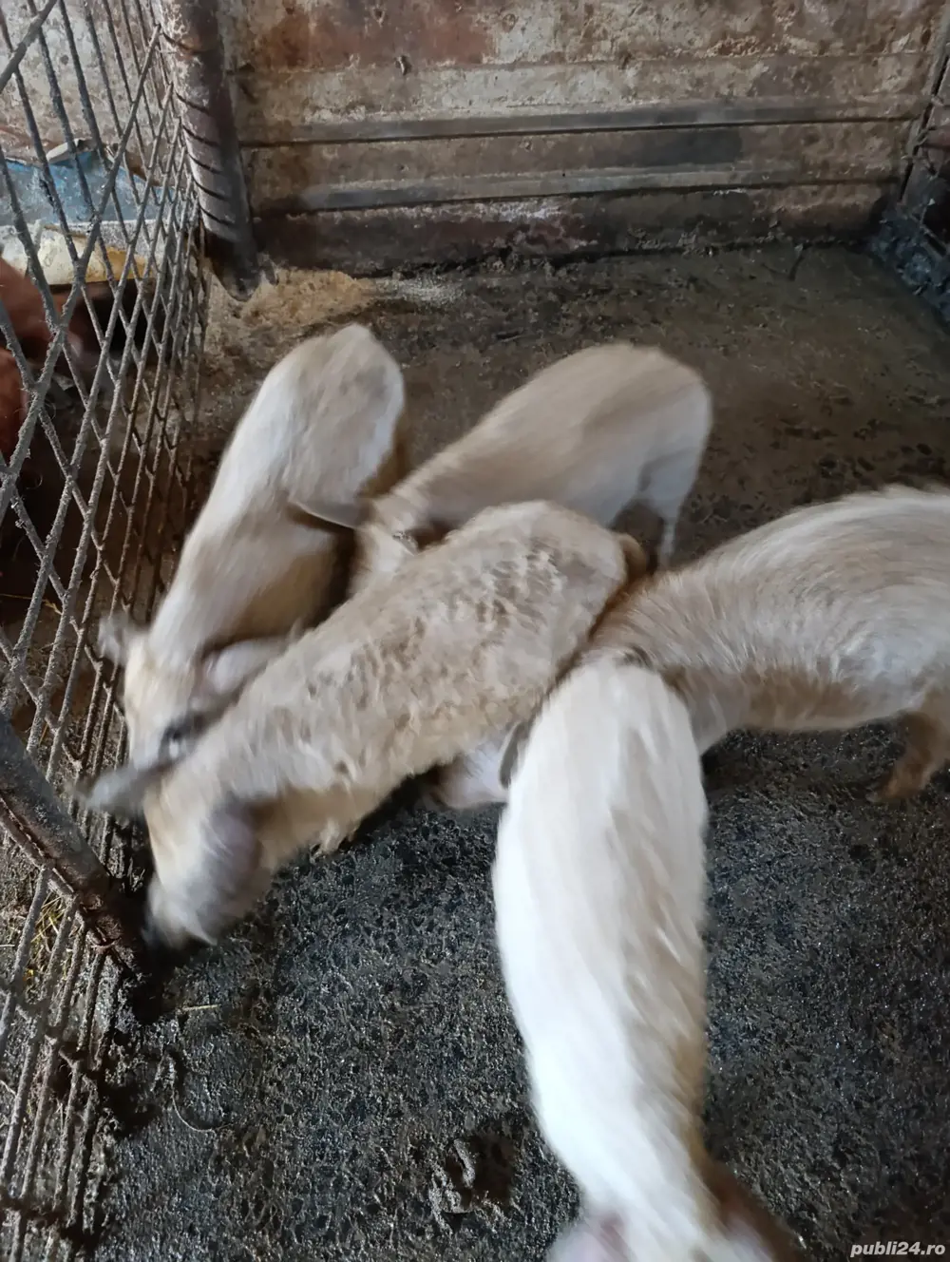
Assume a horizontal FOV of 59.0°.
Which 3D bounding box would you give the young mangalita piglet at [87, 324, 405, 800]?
[{"bbox_3d":[-0.307,-0.140,1.479,0.260,0.440,0.900,8,45,7],"label":"young mangalita piglet"}]

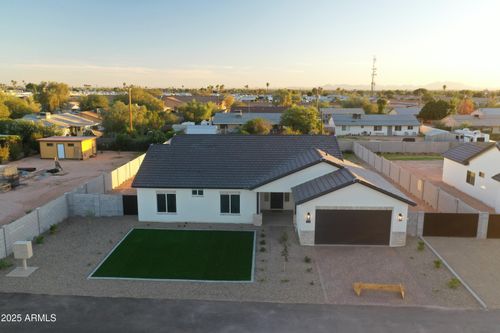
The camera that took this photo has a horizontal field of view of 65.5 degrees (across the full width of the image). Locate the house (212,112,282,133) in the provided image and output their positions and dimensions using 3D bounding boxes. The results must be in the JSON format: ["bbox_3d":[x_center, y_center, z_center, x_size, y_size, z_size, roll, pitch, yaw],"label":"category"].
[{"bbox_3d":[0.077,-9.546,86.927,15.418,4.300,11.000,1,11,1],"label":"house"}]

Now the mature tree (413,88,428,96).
[{"bbox_3d":[129.493,-53.859,295.049,11.766,10.040,11.177,1,11,2],"label":"mature tree"}]

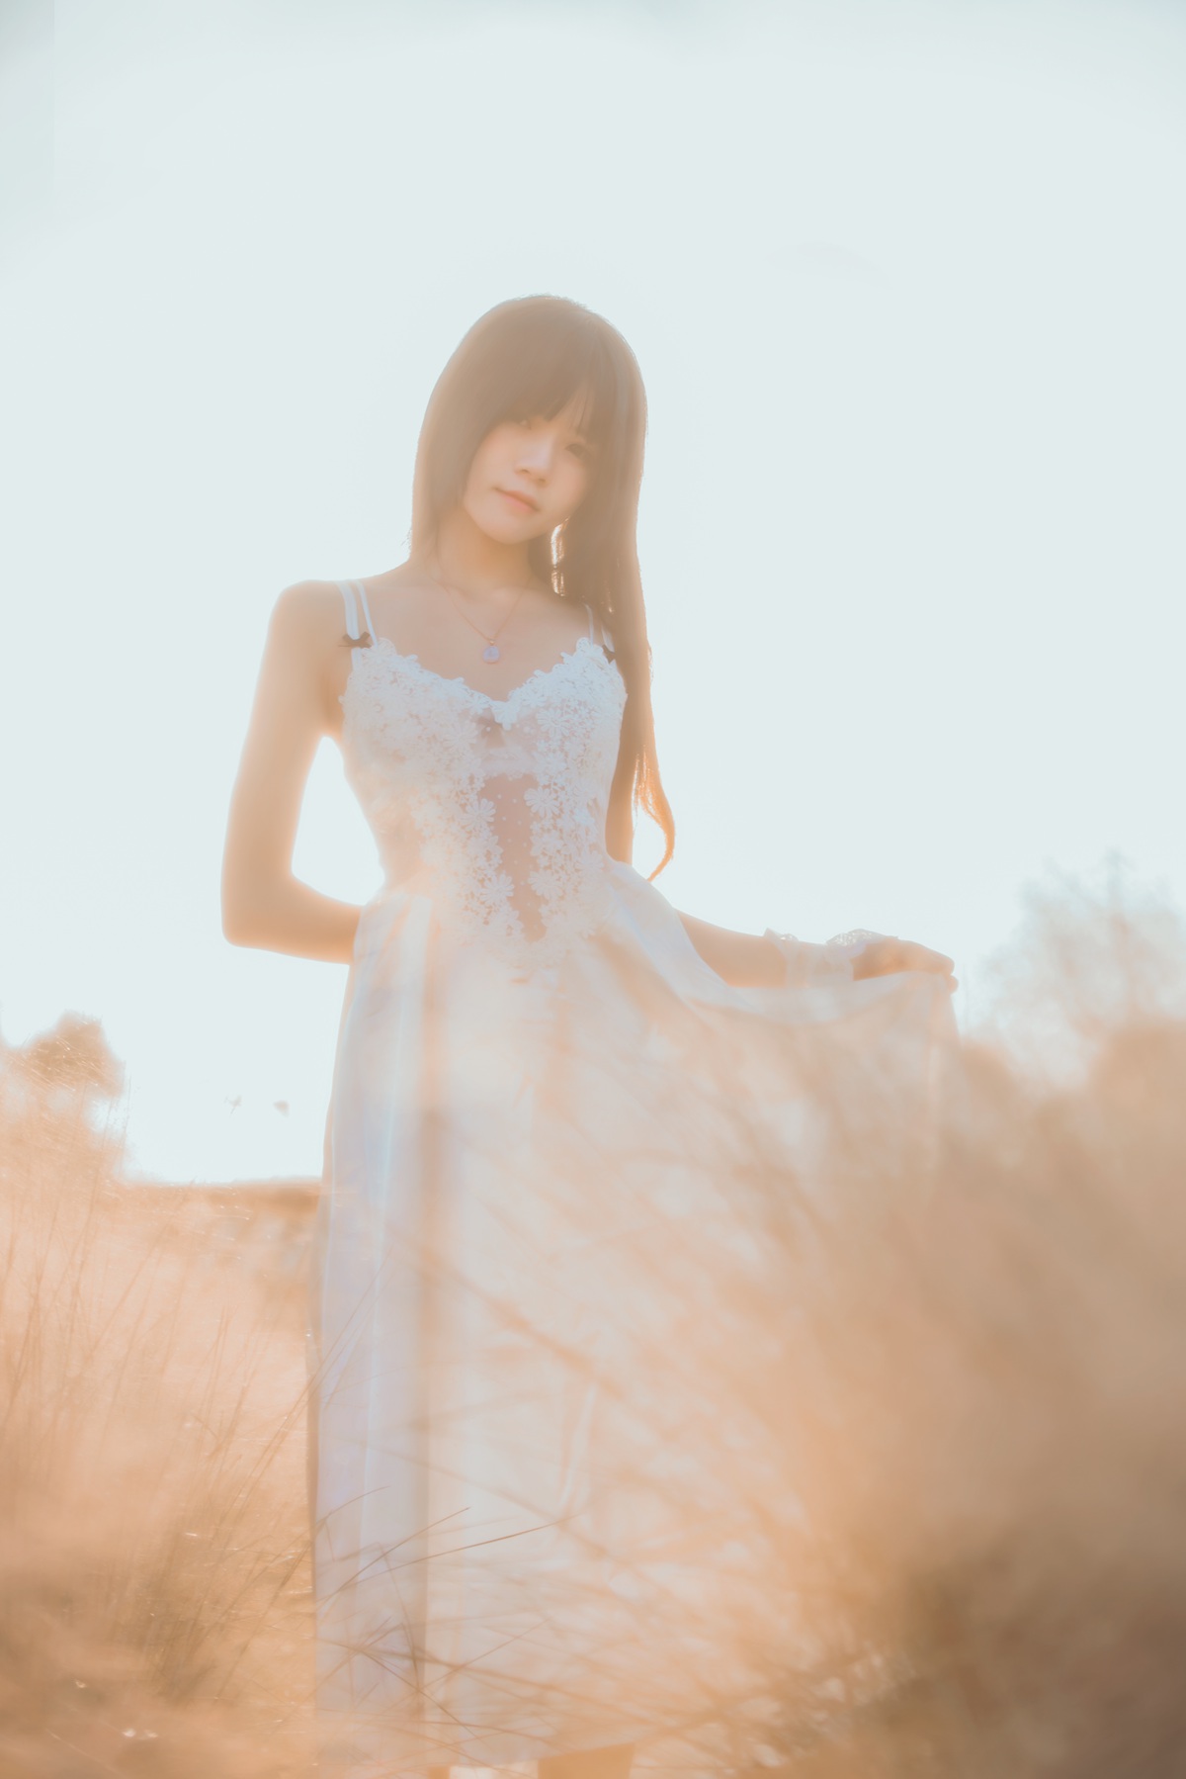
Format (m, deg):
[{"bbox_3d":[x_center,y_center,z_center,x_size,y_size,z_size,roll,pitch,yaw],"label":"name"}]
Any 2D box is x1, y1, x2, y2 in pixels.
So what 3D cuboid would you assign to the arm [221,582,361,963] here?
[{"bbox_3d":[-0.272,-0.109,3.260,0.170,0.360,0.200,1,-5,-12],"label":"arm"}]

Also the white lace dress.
[{"bbox_3d":[0.037,0.266,3.220,0.540,1.090,0.380,1,-5,-10],"label":"white lace dress"}]

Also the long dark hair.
[{"bbox_3d":[-0.048,-0.288,3.270,0.225,0.540,0.230,1,-5,-10],"label":"long dark hair"}]

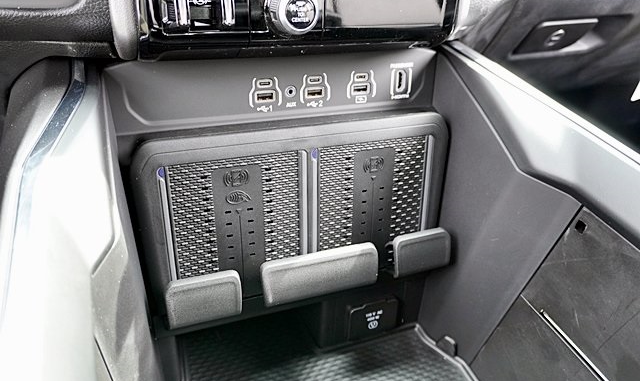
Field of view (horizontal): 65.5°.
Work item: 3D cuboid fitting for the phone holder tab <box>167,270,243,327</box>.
[{"bbox_3d":[-0.091,0.085,0.392,0.056,0.035,0.016,-9,23,-21],"label":"phone holder tab"}]

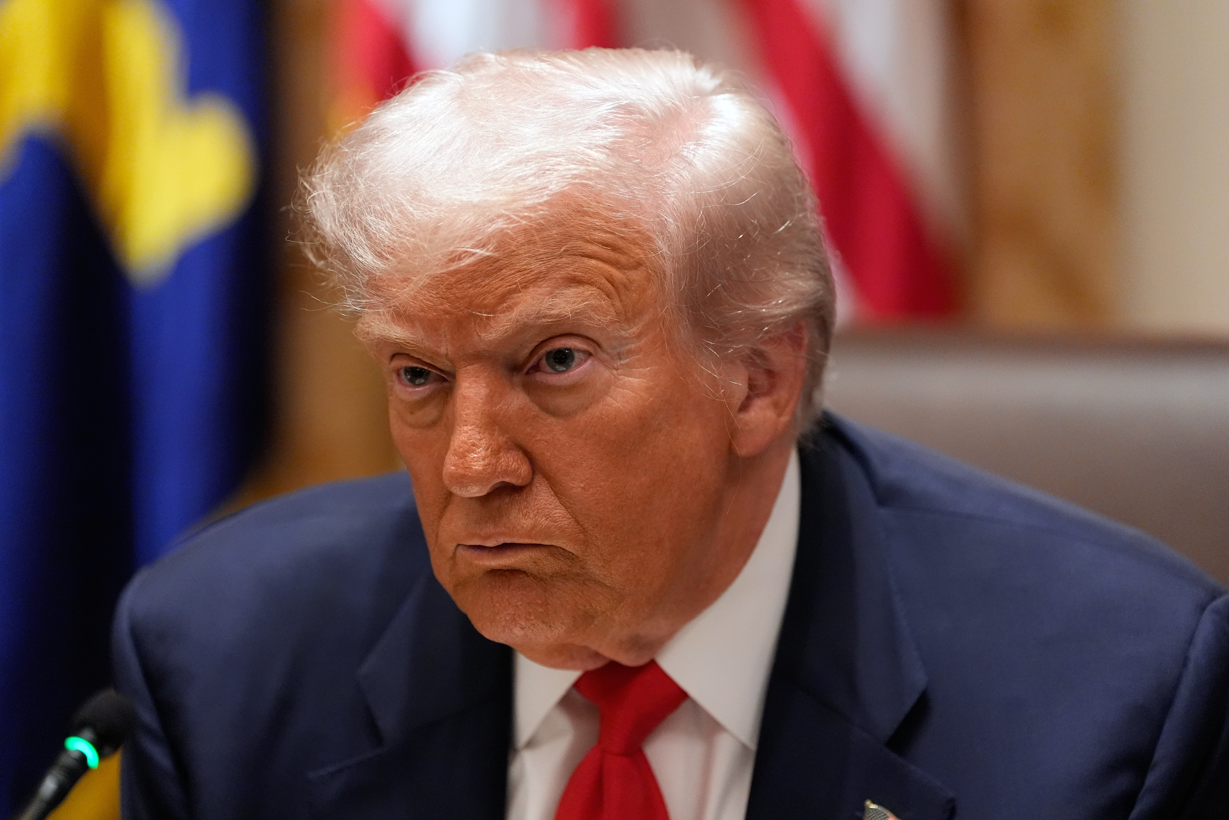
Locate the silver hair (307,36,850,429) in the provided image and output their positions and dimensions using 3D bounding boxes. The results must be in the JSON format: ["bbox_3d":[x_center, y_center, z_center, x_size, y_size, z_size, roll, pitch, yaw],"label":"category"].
[{"bbox_3d":[-0.024,-0.072,2.941,0.198,0.178,0.245,-6,3,27],"label":"silver hair"}]

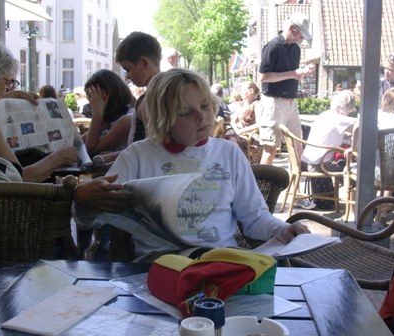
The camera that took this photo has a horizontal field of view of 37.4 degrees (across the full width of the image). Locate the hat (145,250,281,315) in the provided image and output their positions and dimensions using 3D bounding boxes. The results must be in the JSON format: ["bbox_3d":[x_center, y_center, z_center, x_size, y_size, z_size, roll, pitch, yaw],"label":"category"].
[{"bbox_3d":[0.030,0.201,1.100,0.215,0.094,0.165,-3,8,-28],"label":"hat"}]

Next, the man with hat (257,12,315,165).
[{"bbox_3d":[0.870,-0.502,5.580,0.460,1.810,0.490,4,8,21],"label":"man with hat"}]

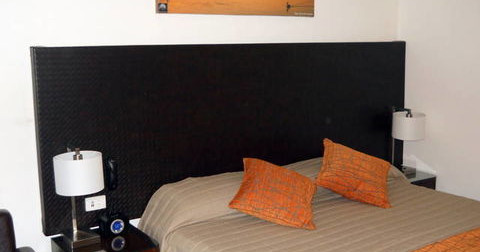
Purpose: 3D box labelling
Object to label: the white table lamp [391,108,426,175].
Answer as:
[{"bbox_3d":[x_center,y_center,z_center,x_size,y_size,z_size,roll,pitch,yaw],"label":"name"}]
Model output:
[{"bbox_3d":[1.288,0.132,3.963,0.240,0.520,0.275,-7,10,-32],"label":"white table lamp"}]

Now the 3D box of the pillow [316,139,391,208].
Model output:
[{"bbox_3d":[0.720,0.290,3.191,0.450,0.140,0.440,20,34,4],"label":"pillow"}]

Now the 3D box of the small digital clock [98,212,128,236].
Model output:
[{"bbox_3d":[-0.706,0.548,2.870,0.120,0.100,0.105,-7,11,-36],"label":"small digital clock"}]

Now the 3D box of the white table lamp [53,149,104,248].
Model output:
[{"bbox_3d":[-0.828,0.369,2.663,0.240,0.520,0.275,-7,10,-32],"label":"white table lamp"}]

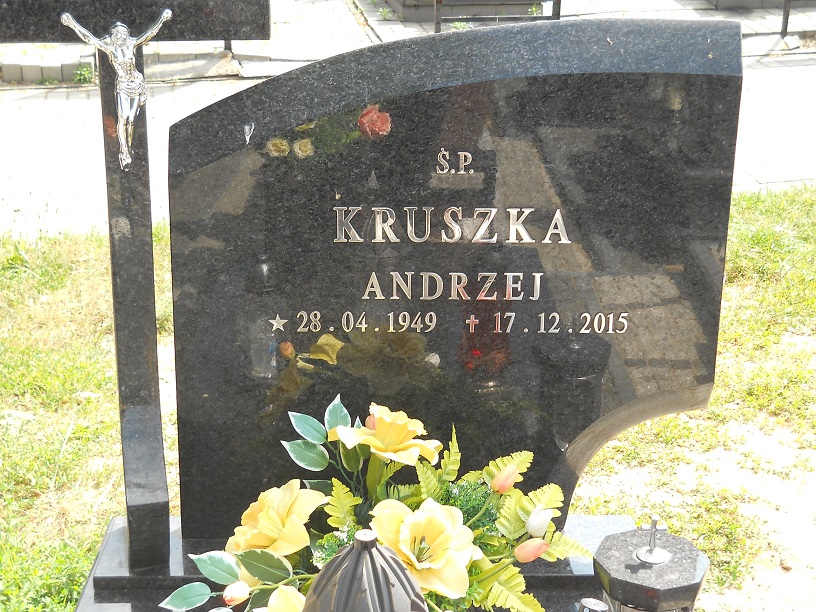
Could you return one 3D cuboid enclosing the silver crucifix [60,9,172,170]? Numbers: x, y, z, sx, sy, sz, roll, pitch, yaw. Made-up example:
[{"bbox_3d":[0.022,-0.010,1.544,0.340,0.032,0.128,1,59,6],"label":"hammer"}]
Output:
[{"bbox_3d":[-0.431,-0.321,1.680,0.164,0.240,0.040,1,19,-1],"label":"silver crucifix"}]

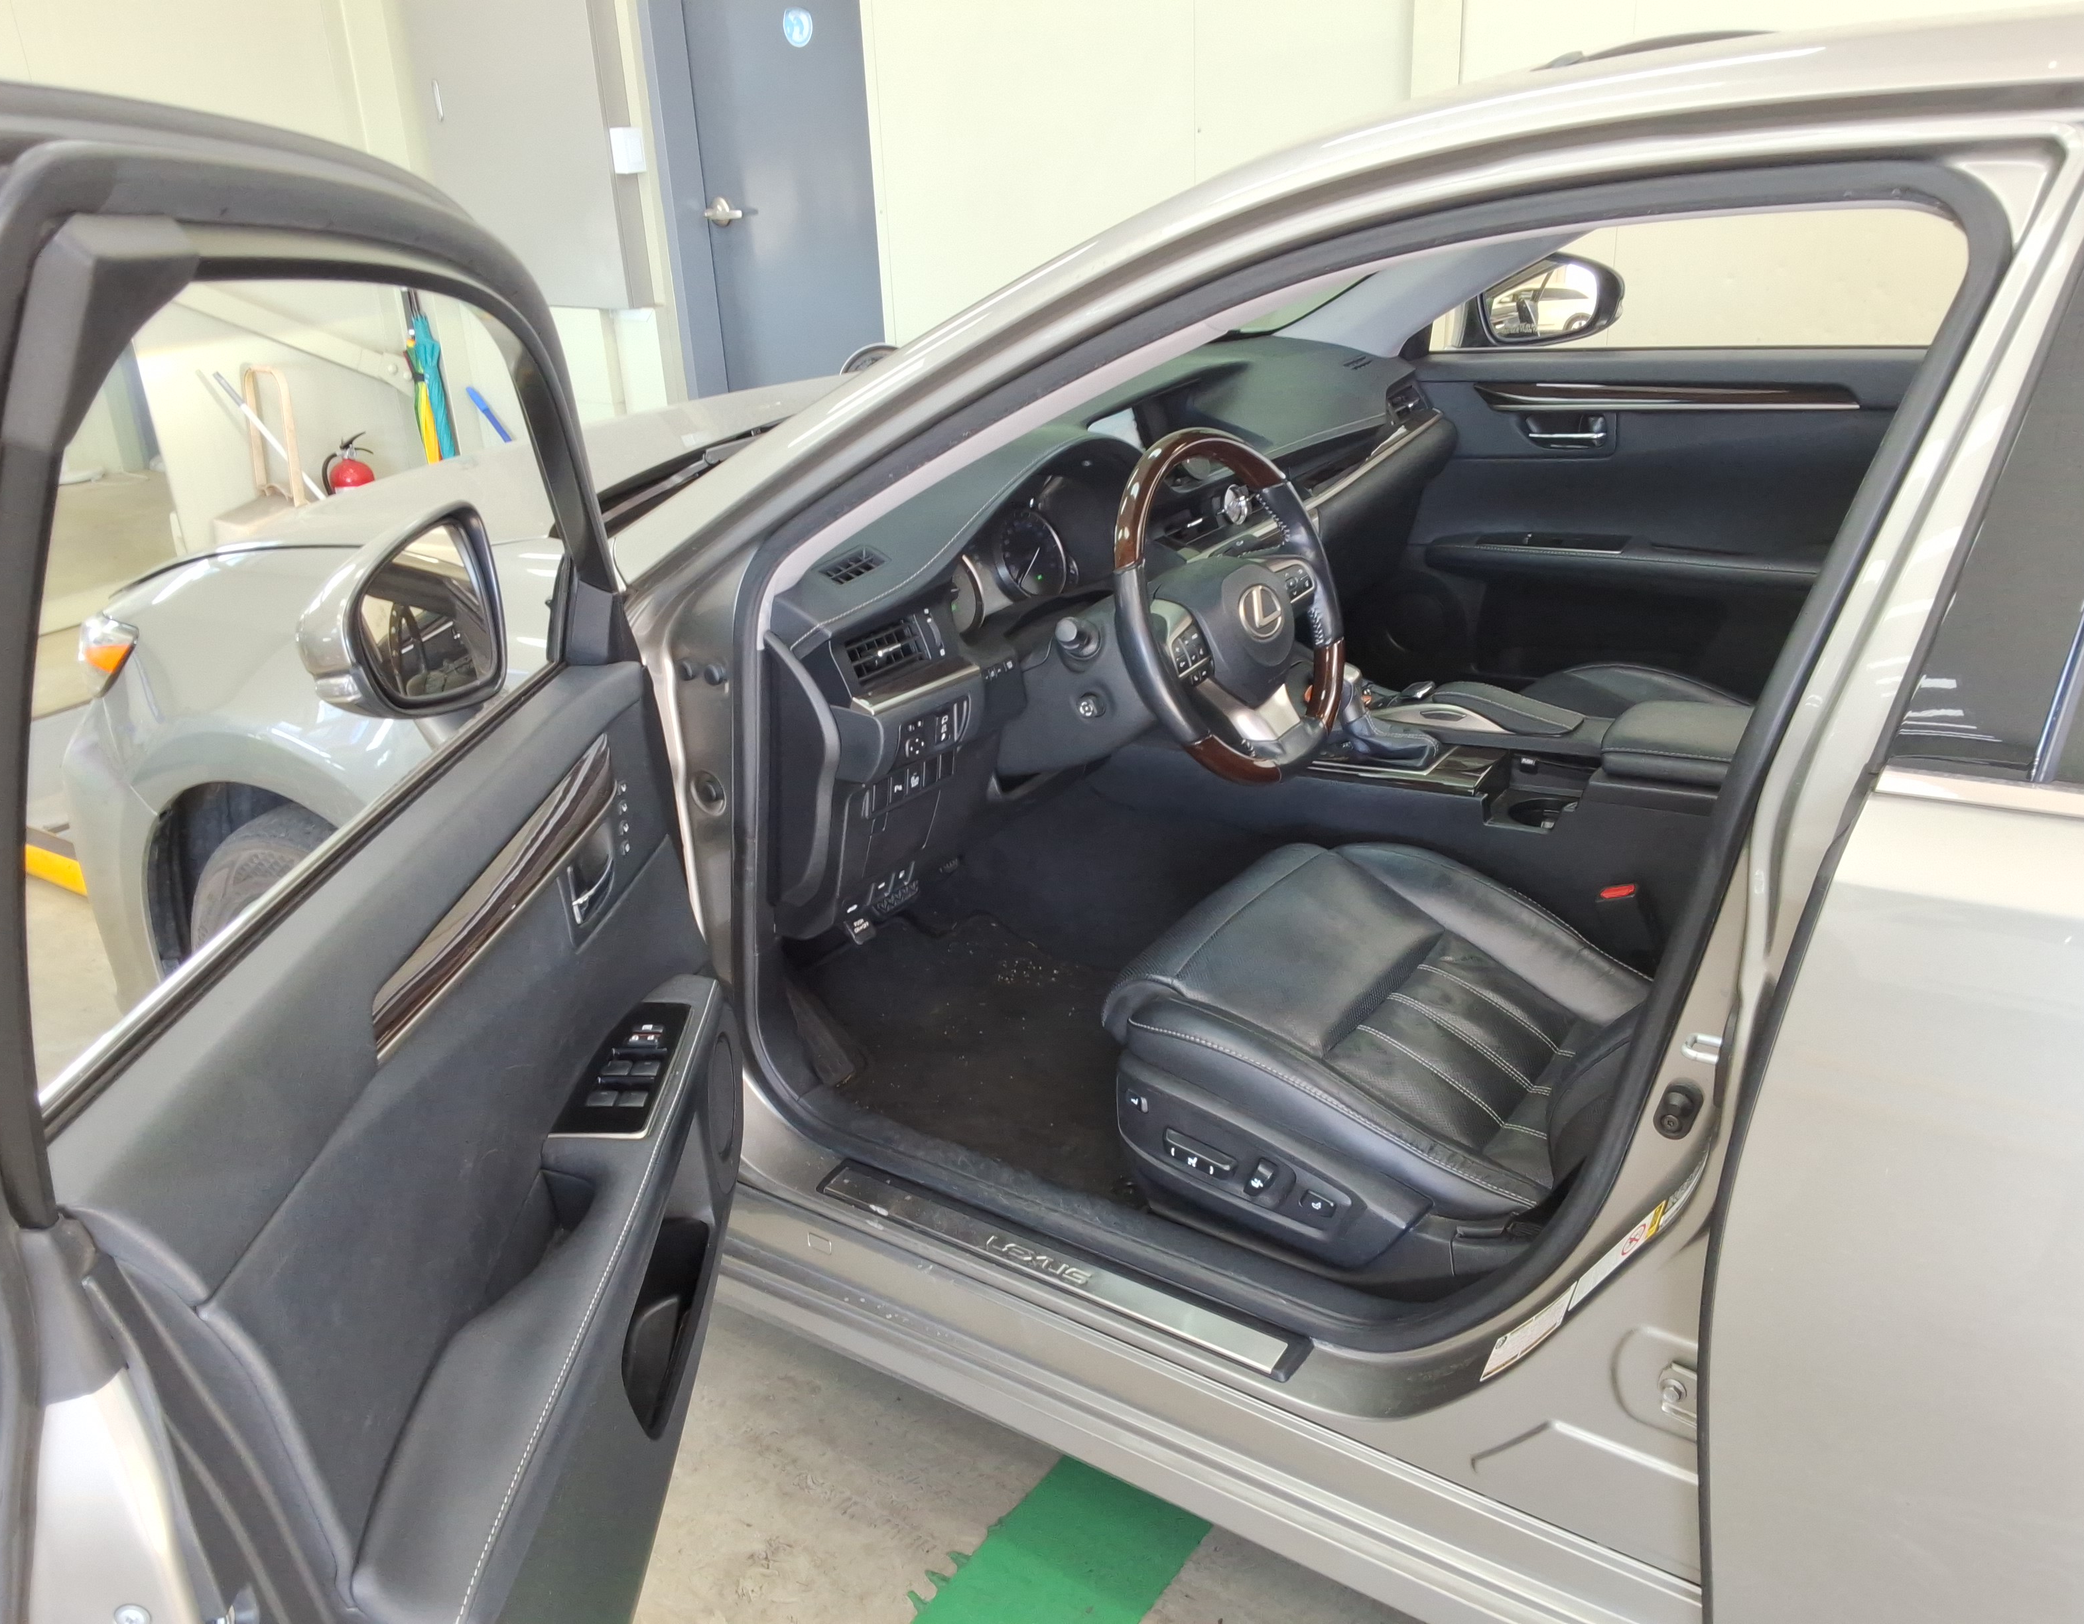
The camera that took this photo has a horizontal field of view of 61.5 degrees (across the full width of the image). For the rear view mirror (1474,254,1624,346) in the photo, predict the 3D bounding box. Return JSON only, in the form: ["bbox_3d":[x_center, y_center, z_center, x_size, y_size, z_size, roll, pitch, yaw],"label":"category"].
[{"bbox_3d":[0.827,-0.837,2.840,0.230,0.165,0.130,5,23,20],"label":"rear view mirror"}]

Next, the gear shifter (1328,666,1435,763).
[{"bbox_3d":[0.425,-0.118,2.143,0.125,0.118,0.080,13,27,35],"label":"gear shifter"}]

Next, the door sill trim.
[{"bbox_3d":[0.000,0.434,1.680,0.545,0.018,0.060,13,27,35],"label":"door sill trim"}]

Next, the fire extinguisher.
[{"bbox_3d":[-2.160,-0.979,5.583,0.165,0.450,0.140,-11,23,-19],"label":"fire extinguisher"}]

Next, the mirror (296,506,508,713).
[{"bbox_3d":[-0.524,-0.163,1.410,0.115,0.160,0.210,4,23,18],"label":"mirror"}]

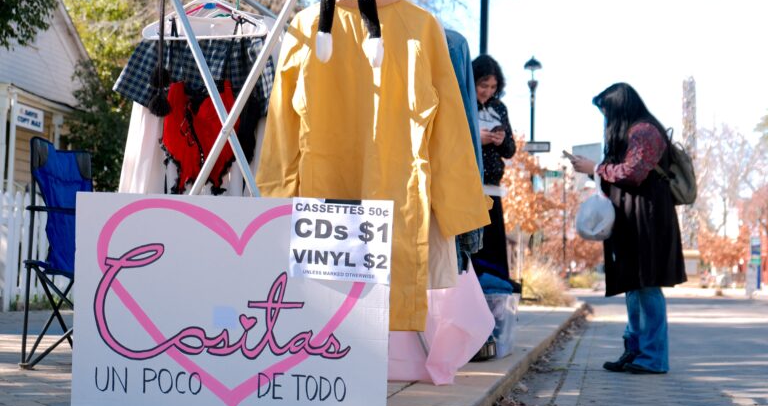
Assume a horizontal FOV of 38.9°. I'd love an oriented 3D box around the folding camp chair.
[{"bbox_3d":[-1.085,0.208,4.430,0.550,0.900,0.640,0,-4,15],"label":"folding camp chair"}]

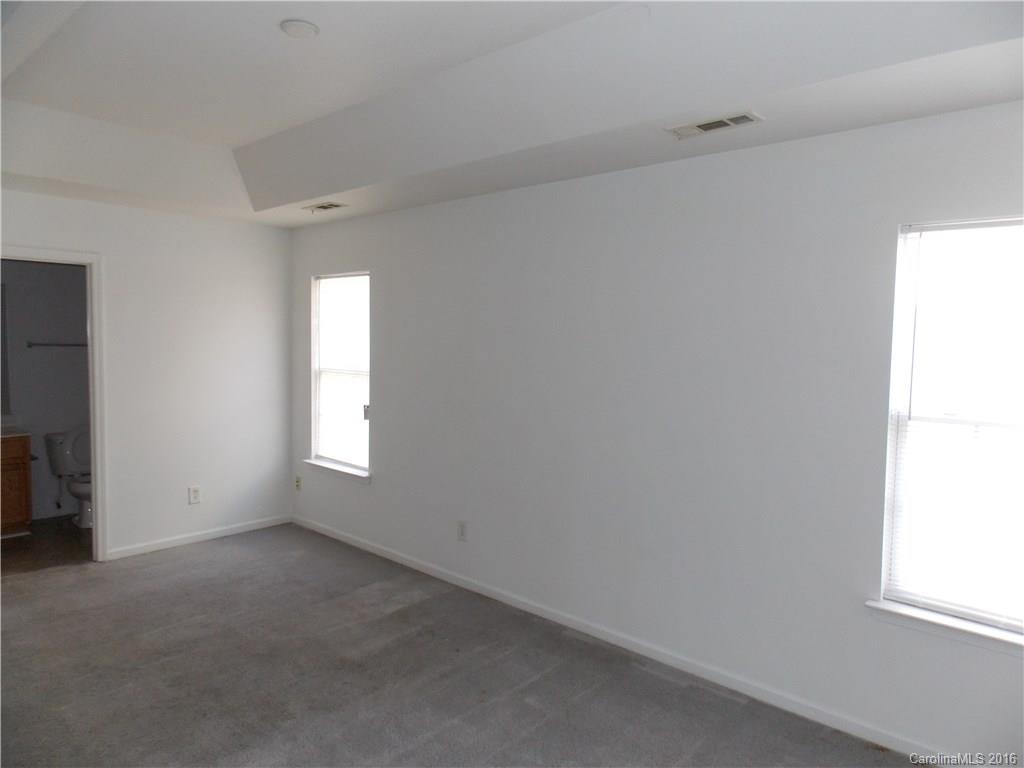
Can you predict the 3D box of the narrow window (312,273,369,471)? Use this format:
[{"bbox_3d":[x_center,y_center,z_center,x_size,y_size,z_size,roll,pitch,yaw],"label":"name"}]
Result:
[{"bbox_3d":[-1.273,-0.090,5.170,0.766,1.461,0.090,5,5,42],"label":"narrow window"}]

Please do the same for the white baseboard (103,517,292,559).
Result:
[{"bbox_3d":[-2.323,1.161,5.200,0.020,0.080,1.388,5,5,42],"label":"white baseboard"}]

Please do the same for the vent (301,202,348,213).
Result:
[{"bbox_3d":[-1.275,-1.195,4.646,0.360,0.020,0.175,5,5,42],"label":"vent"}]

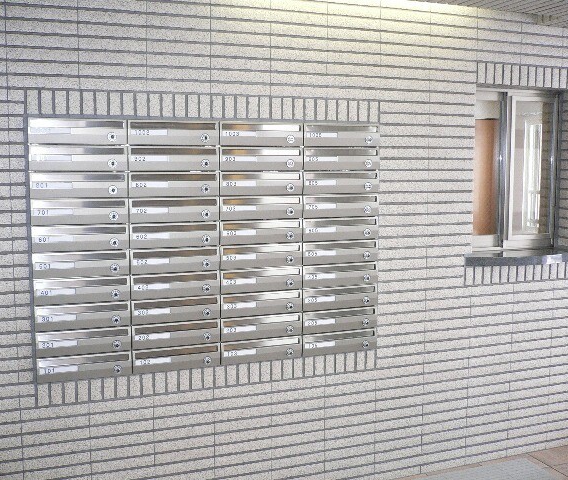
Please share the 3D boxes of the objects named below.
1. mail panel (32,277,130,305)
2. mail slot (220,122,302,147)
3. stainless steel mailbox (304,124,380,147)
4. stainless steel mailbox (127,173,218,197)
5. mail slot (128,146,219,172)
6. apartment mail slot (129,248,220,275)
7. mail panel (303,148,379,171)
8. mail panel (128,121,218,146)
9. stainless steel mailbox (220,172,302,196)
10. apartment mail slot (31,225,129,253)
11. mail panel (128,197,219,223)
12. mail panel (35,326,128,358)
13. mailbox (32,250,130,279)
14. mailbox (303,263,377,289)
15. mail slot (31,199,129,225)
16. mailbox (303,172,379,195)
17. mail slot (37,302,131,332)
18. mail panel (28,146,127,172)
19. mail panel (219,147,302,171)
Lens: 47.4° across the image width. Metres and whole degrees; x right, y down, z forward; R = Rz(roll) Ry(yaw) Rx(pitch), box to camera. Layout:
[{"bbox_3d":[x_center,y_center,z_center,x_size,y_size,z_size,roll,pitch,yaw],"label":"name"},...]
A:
[{"bbox_3d":[-0.783,0.189,2.517,0.356,0.099,0.100,-2,7,-20],"label":"mail panel"},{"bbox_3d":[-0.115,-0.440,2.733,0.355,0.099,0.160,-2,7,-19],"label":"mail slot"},{"bbox_3d":[0.223,-0.448,2.812,0.352,0.098,0.150,-2,7,-20],"label":"stainless steel mailbox"},{"bbox_3d":[-0.444,-0.222,2.595,0.356,0.099,0.100,-2,7,-20],"label":"stainless steel mailbox"},{"bbox_3d":[-0.456,-0.327,2.630,0.355,0.099,0.160,-2,7,-19],"label":"mail slot"},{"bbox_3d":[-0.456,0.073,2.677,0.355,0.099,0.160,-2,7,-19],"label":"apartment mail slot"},{"bbox_3d":[0.226,-0.353,2.860,0.355,0.099,0.160,-2,7,-19],"label":"mail panel"},{"bbox_3d":[-0.444,-0.421,2.574,0.356,0.099,0.100,-2,7,-20],"label":"mail panel"},{"bbox_3d":[-0.115,-0.240,2.756,0.355,0.099,0.160,-2,7,-19],"label":"stainless steel mailbox"},{"bbox_3d":[-0.797,-0.015,2.551,0.355,0.099,0.160,-2,7,-19],"label":"apartment mail slot"},{"bbox_3d":[-0.456,-0.127,2.654,0.355,0.099,0.160,-2,7,-19],"label":"mail panel"},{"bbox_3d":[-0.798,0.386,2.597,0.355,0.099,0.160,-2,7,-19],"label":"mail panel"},{"bbox_3d":[-0.797,0.086,2.562,0.355,0.099,0.160,-2,7,-19],"label":"mailbox"},{"bbox_3d":[0.223,0.147,2.879,0.352,0.098,0.150,-2,7,-20],"label":"mailbox"},{"bbox_3d":[-0.782,-0.112,2.484,0.352,0.098,0.150,-2,7,-20],"label":"mail slot"},{"bbox_3d":[0.223,-0.250,2.834,0.352,0.098,0.150,-2,7,-20],"label":"mailbox"},{"bbox_3d":[-0.783,0.289,2.528,0.356,0.099,0.100,-2,7,-20],"label":"mail slot"},{"bbox_3d":[-0.782,-0.309,2.463,0.356,0.099,0.100,-2,7,-20],"label":"mail panel"},{"bbox_3d":[-0.113,-0.337,2.702,0.352,0.098,0.150,-2,7,-20],"label":"mail panel"}]

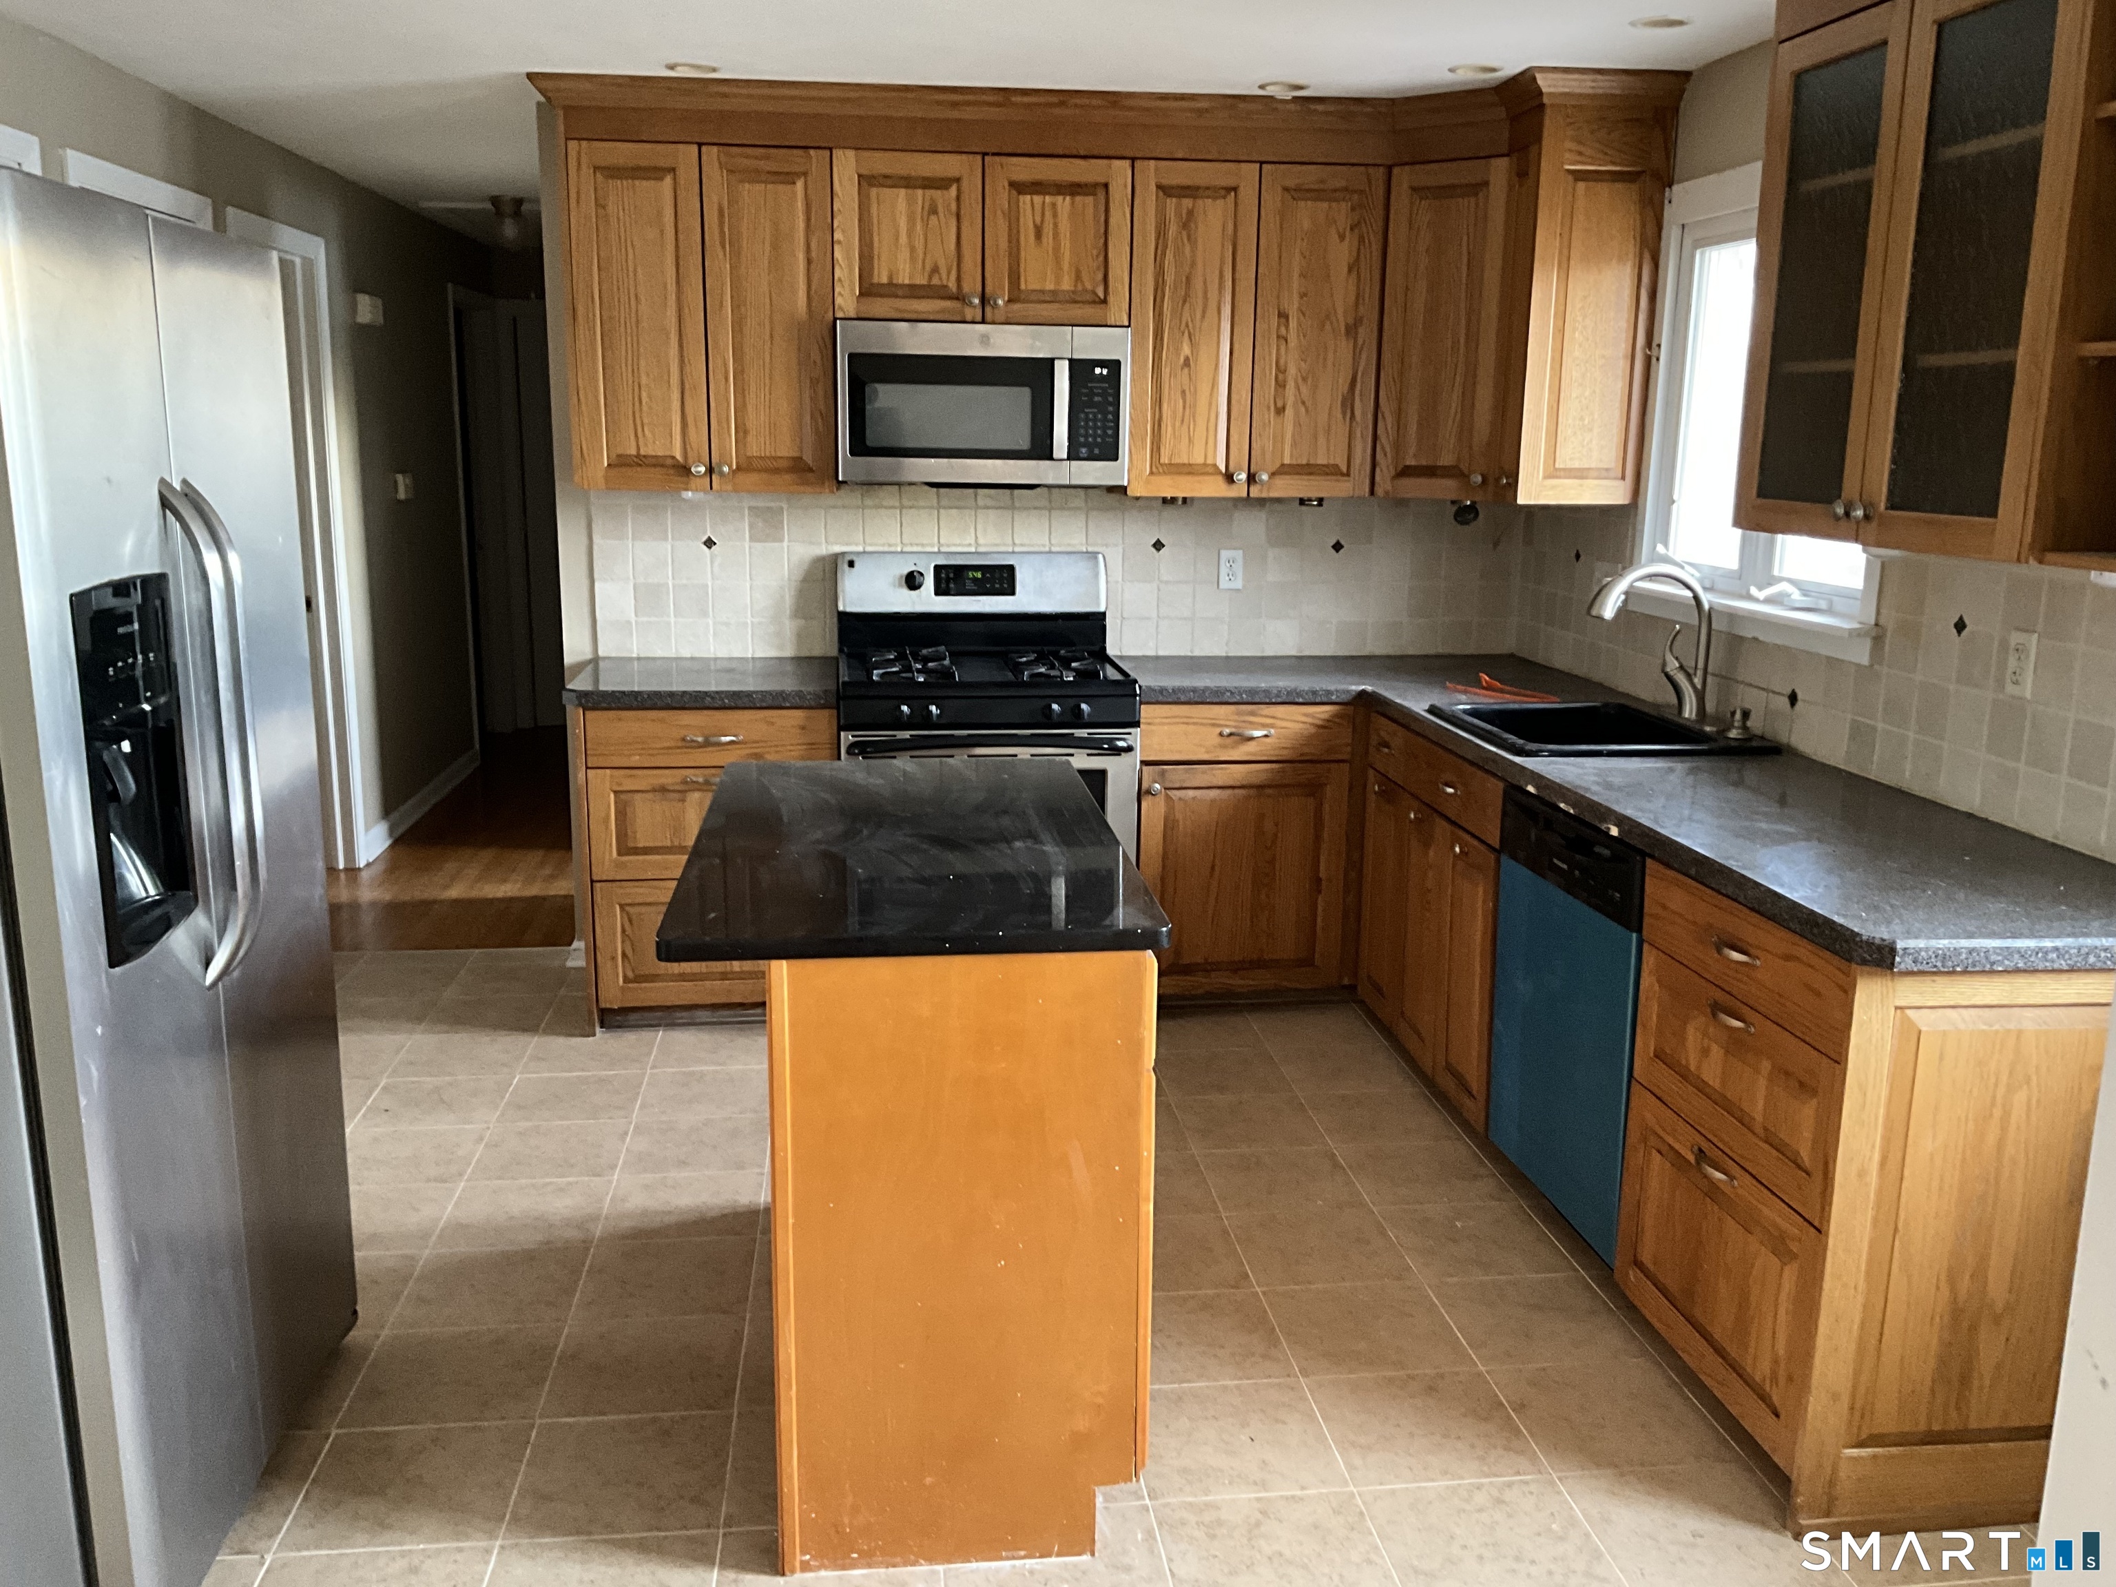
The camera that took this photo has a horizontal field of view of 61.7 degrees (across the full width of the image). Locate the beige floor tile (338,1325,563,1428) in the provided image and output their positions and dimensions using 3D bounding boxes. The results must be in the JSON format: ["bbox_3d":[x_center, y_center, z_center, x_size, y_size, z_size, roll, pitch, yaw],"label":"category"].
[{"bbox_3d":[-1.010,0.987,2.989,0.310,0.010,0.310,-1,12,-6],"label":"beige floor tile"}]

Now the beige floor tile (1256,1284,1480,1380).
[{"bbox_3d":[0.538,0.934,3.083,0.305,0.010,0.305,-1,12,-6],"label":"beige floor tile"}]

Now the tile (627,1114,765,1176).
[{"bbox_3d":[-0.802,0.786,3.939,0.310,0.010,0.310,-1,12,-6],"label":"tile"}]

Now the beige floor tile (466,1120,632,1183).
[{"bbox_3d":[-1.114,0.792,3.905,0.310,0.010,0.310,-1,12,-6],"label":"beige floor tile"}]

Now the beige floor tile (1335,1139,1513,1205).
[{"bbox_3d":[0.778,0.808,3.733,0.305,0.010,0.305,-1,12,-6],"label":"beige floor tile"}]

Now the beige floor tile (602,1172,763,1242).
[{"bbox_3d":[-0.752,0.835,3.563,0.305,0.010,0.305,-1,12,-6],"label":"beige floor tile"}]

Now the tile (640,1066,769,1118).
[{"bbox_3d":[-0.821,0.708,4.162,0.305,0.010,0.305,-1,12,-6],"label":"tile"}]

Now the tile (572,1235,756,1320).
[{"bbox_3d":[-0.733,0.916,3.329,0.310,0.010,0.310,-1,12,-6],"label":"tile"}]

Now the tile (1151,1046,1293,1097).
[{"bbox_3d":[0.412,0.698,4.381,0.310,0.010,0.310,-1,12,-6],"label":"tile"}]

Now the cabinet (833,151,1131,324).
[{"bbox_3d":[-0.207,-1.466,4.743,0.767,0.417,0.326,-1,12,-6],"label":"cabinet"}]

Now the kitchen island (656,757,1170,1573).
[{"bbox_3d":[-0.243,0.500,2.912,0.654,0.901,1.185,-1,12,-6],"label":"kitchen island"}]

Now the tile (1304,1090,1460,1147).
[{"bbox_3d":[0.744,0.744,4.032,0.305,0.010,0.305,-1,12,-6],"label":"tile"}]

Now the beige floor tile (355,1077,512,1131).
[{"bbox_3d":[-1.433,0.718,4.094,0.305,0.010,0.305,-1,12,-6],"label":"beige floor tile"}]

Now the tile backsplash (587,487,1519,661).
[{"bbox_3d":[0.035,-0.636,5.118,2.697,0.479,0.015,-1,12,-6],"label":"tile backsplash"}]

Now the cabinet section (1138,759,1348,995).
[{"bbox_3d":[0.462,0.172,4.987,0.555,0.624,0.550,-1,12,-6],"label":"cabinet section"}]

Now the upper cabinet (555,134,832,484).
[{"bbox_3d":[-0.930,-1.239,4.711,0.684,0.859,0.326,-1,12,-6],"label":"upper cabinet"}]

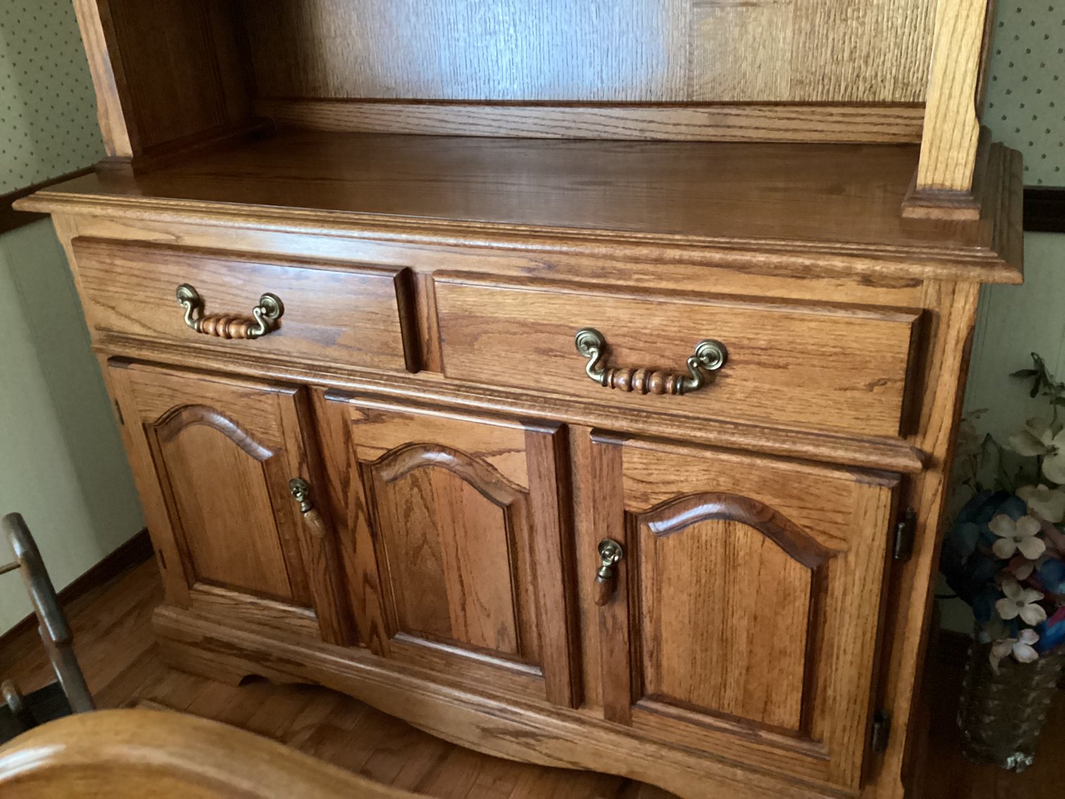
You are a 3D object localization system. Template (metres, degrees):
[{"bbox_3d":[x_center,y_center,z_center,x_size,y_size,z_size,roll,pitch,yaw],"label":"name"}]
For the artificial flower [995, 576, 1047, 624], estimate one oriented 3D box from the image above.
[{"bbox_3d":[0.596,0.246,1.163,0.060,0.054,0.037,11,30,29],"label":"artificial flower"}]

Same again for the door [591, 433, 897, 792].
[{"bbox_3d":[0.231,0.252,1.114,0.337,0.432,0.028,8,28,23],"label":"door"}]

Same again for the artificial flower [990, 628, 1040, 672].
[{"bbox_3d":[0.604,0.314,1.194,0.060,0.050,0.037,11,30,29],"label":"artificial flower"}]

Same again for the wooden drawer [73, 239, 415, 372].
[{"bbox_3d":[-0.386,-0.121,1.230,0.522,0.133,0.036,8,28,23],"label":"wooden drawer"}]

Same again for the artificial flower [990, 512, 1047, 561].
[{"bbox_3d":[0.578,0.163,1.137,0.066,0.050,0.037,11,29,28],"label":"artificial flower"}]

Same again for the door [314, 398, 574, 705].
[{"bbox_3d":[-0.104,0.203,1.264,0.336,0.432,0.026,8,28,23],"label":"door"}]

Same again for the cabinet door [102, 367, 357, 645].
[{"bbox_3d":[-0.447,0.158,1.408,0.341,0.432,0.028,8,28,23],"label":"cabinet door"}]

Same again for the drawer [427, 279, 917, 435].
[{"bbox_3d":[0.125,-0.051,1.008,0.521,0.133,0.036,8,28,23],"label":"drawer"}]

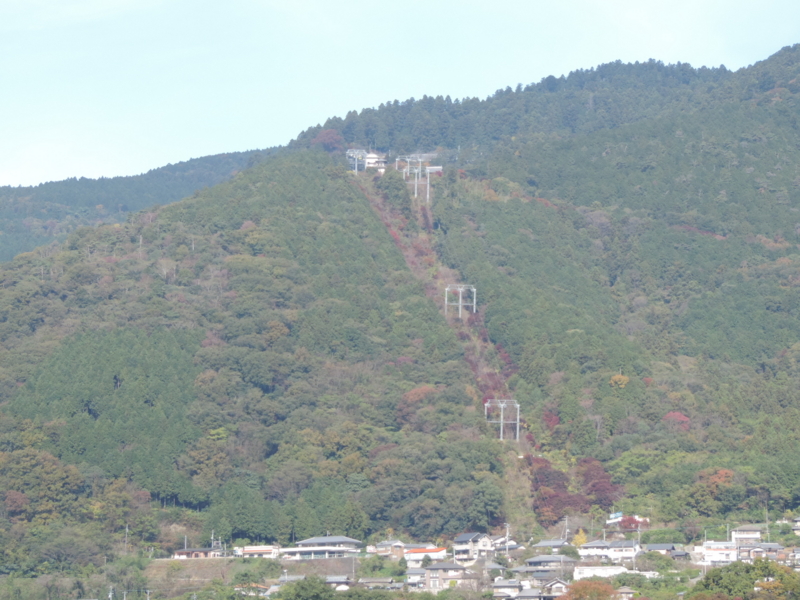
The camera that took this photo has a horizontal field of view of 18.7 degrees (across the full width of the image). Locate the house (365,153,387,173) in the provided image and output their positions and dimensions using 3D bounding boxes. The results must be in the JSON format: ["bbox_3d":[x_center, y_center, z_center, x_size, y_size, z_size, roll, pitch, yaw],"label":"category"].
[{"bbox_3d":[-16.455,-93.359,1650.000,14.000,11.800,10.500,0,-9,0],"label":"house"}]

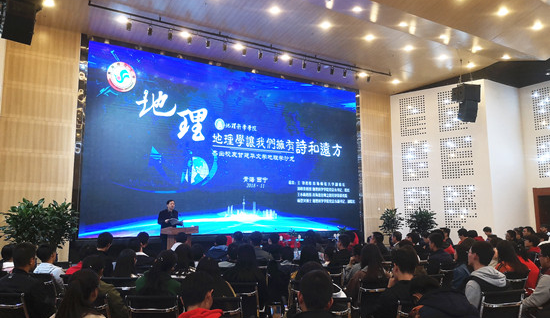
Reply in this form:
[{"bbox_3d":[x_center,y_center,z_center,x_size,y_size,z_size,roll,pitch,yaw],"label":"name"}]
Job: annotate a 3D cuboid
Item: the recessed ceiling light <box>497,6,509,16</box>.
[{"bbox_3d":[5.465,-3.585,10.304,0.200,0.080,0.200,4,-9,-31],"label":"recessed ceiling light"}]

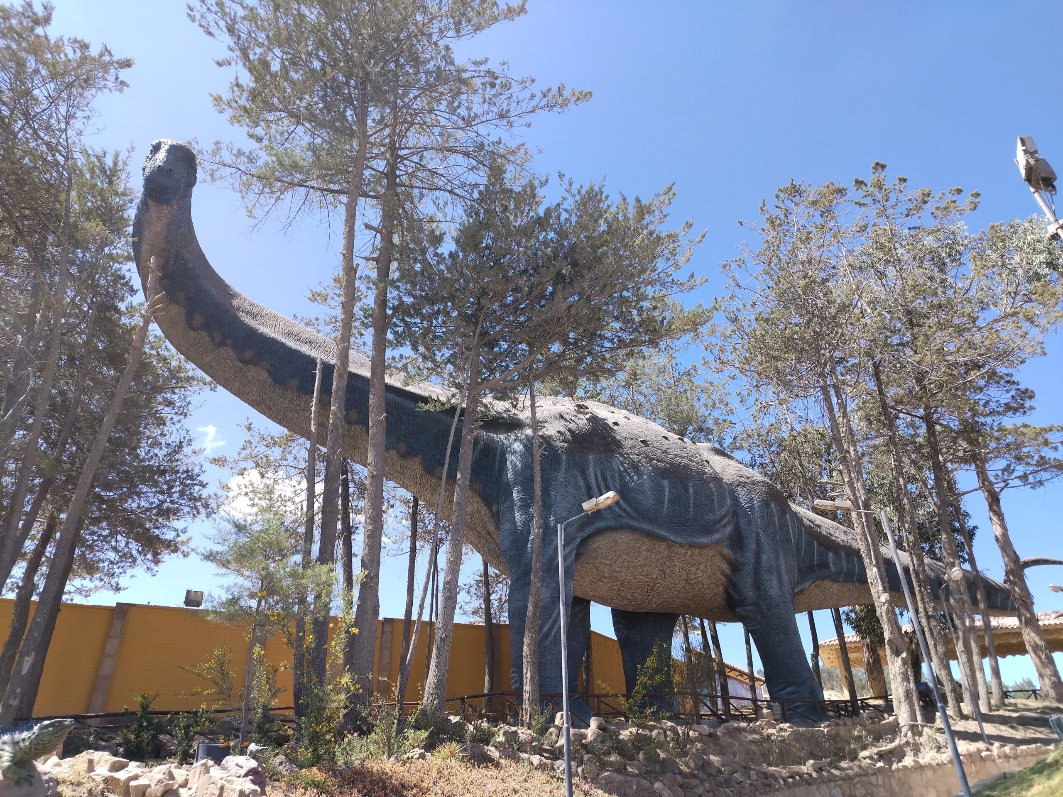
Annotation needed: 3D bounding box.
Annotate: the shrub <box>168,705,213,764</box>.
[{"bbox_3d":[-4.482,4.410,9.693,0.543,0.723,0.520,10,-32,-20],"label":"shrub"}]

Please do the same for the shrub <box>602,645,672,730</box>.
[{"bbox_3d":[1.855,5.011,12.924,1.181,1.397,1.000,-5,-30,6],"label":"shrub"}]

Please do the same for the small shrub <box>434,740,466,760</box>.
[{"bbox_3d":[-1.195,5.144,10.770,0.459,0.275,0.450,1,-30,-6],"label":"small shrub"}]

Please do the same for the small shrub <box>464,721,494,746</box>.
[{"bbox_3d":[-0.818,5.191,11.435,0.463,0.366,0.440,0,-30,-4],"label":"small shrub"}]

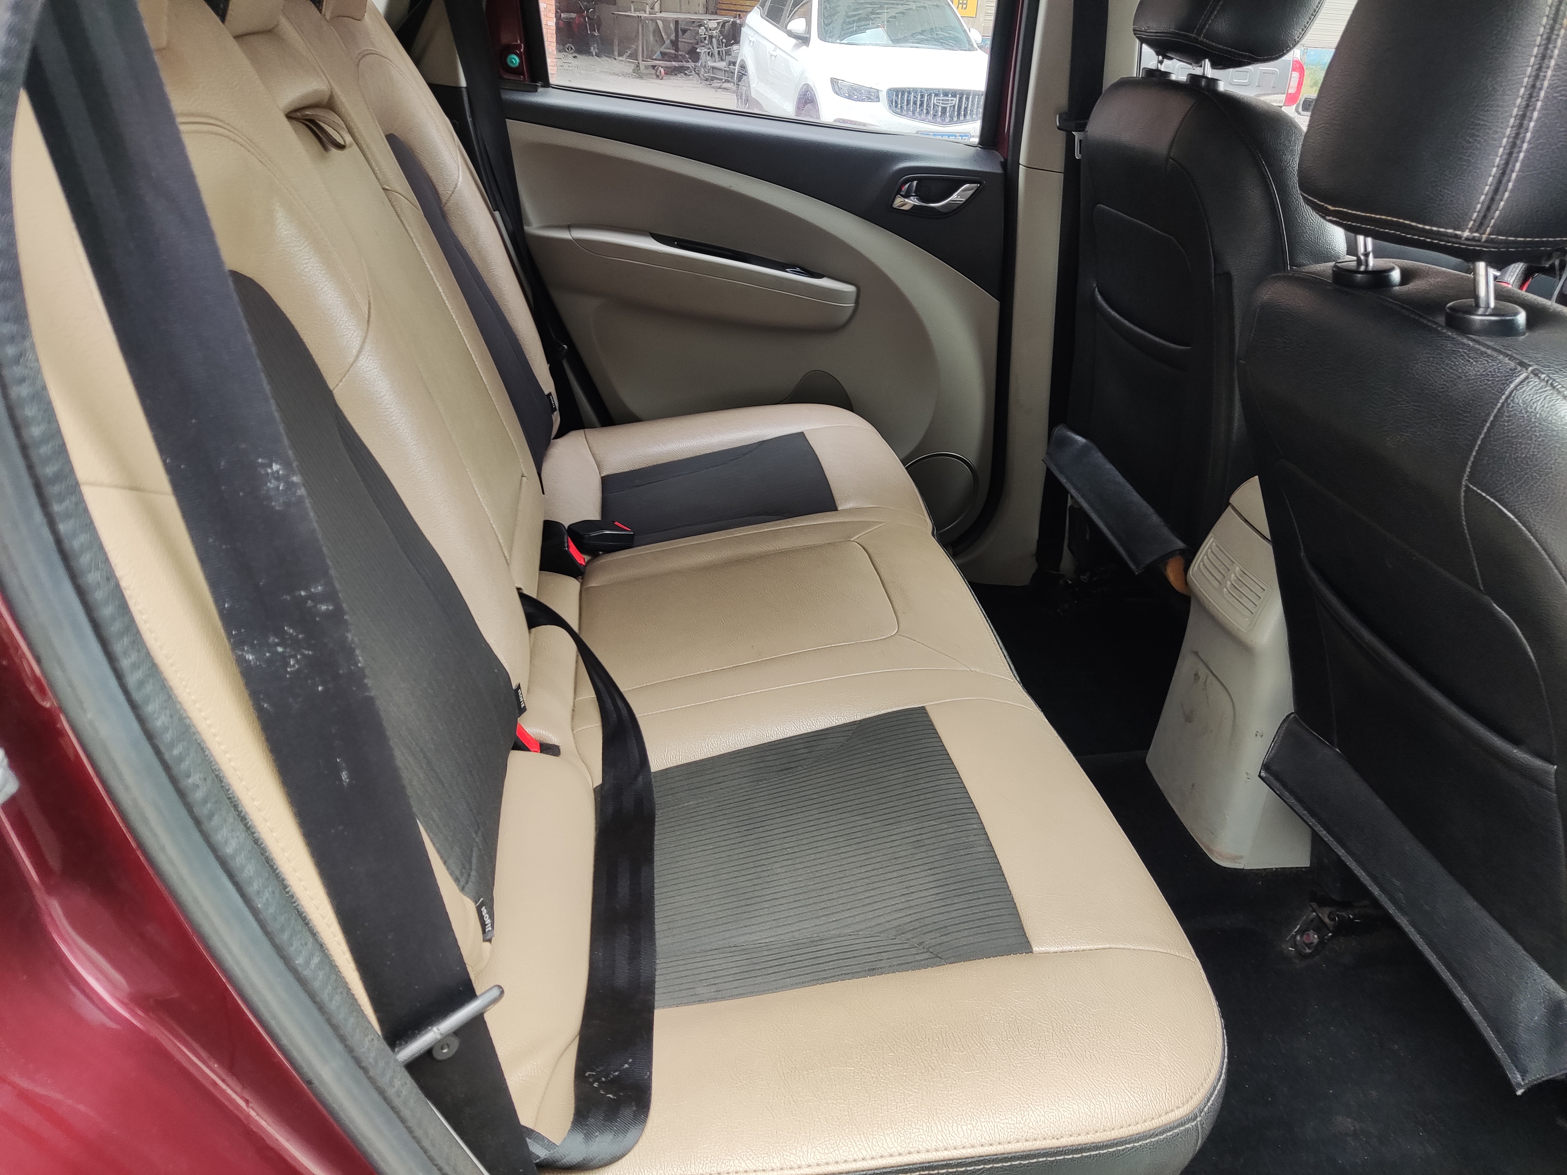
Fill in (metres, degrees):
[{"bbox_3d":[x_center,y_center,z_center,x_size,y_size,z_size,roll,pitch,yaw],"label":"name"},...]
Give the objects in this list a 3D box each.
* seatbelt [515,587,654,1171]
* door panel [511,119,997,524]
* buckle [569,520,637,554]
[{"bbox_3d":[-0.176,0.146,0.931,0.135,0.075,0.700,-3,27,-6],"label":"seatbelt"},{"bbox_3d":[-0.020,-0.385,1.843,0.770,0.690,0.110,-3,27,-6],"label":"door panel"},{"bbox_3d":[-0.220,-0.059,1.367,0.082,0.036,0.045,-3,27,-6],"label":"buckle"}]

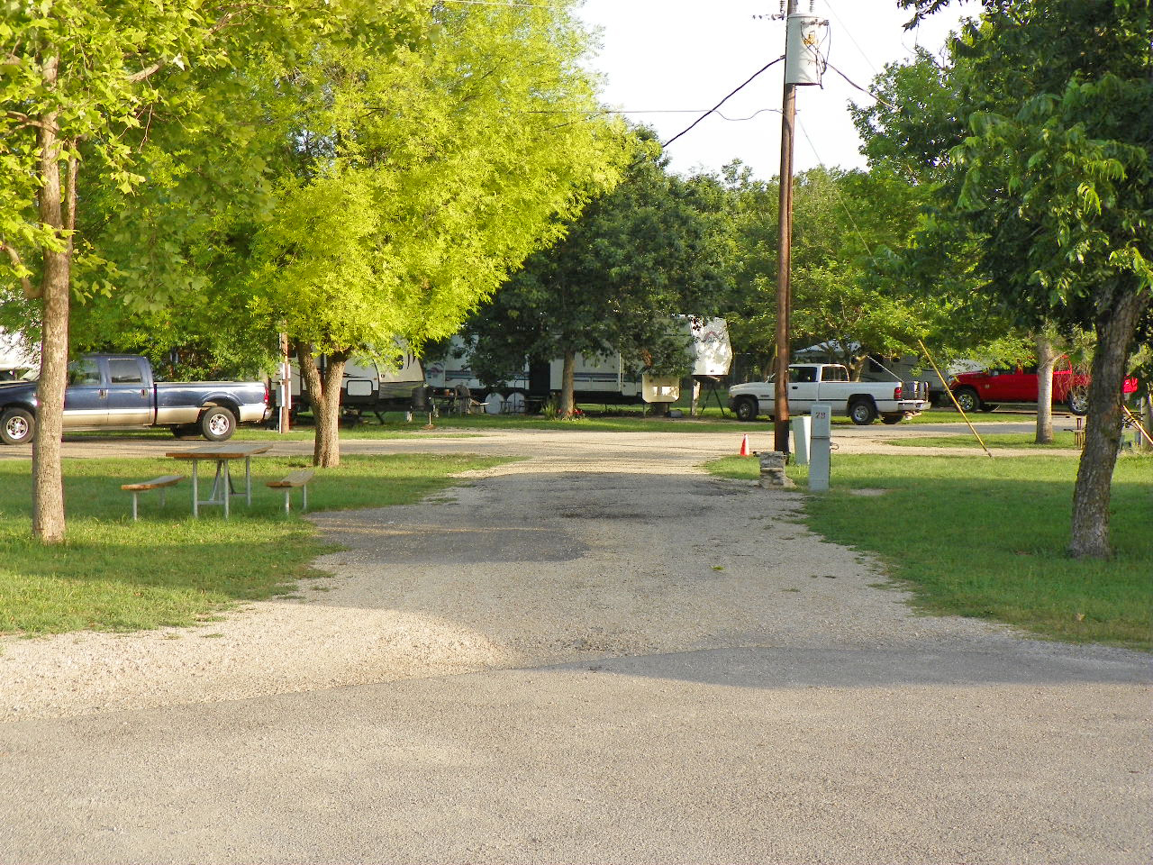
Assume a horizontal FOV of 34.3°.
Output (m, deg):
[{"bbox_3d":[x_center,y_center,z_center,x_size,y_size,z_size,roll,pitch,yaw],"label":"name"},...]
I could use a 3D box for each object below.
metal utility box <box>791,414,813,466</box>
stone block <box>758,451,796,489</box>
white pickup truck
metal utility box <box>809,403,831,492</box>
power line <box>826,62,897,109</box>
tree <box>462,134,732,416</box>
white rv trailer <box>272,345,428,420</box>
[{"bbox_3d":[4.024,0.127,33.228,0.250,0.860,0.250,-2,2,30],"label":"metal utility box"},{"bbox_3d":[2.895,0.534,27.039,0.520,0.520,0.450,0,2,7],"label":"stone block"},{"bbox_3d":[7.518,-1.199,55.294,5.700,1.870,2.020,1,2,30],"label":"white pickup truck"},{"bbox_3d":[3.410,0.209,26.226,0.270,1.230,0.220,0,2,11],"label":"metal utility box"},{"bbox_3d":[5.302,-6.466,34.582,0.080,0.600,4.000,1,2,30],"label":"power line"},{"bbox_3d":[0.589,-4.923,59.357,8.200,9.000,7.600,0,2,0],"label":"tree"},{"bbox_3d":[-8.181,-1.905,57.577,7.000,3.100,2.440,1,2,27],"label":"white rv trailer"}]

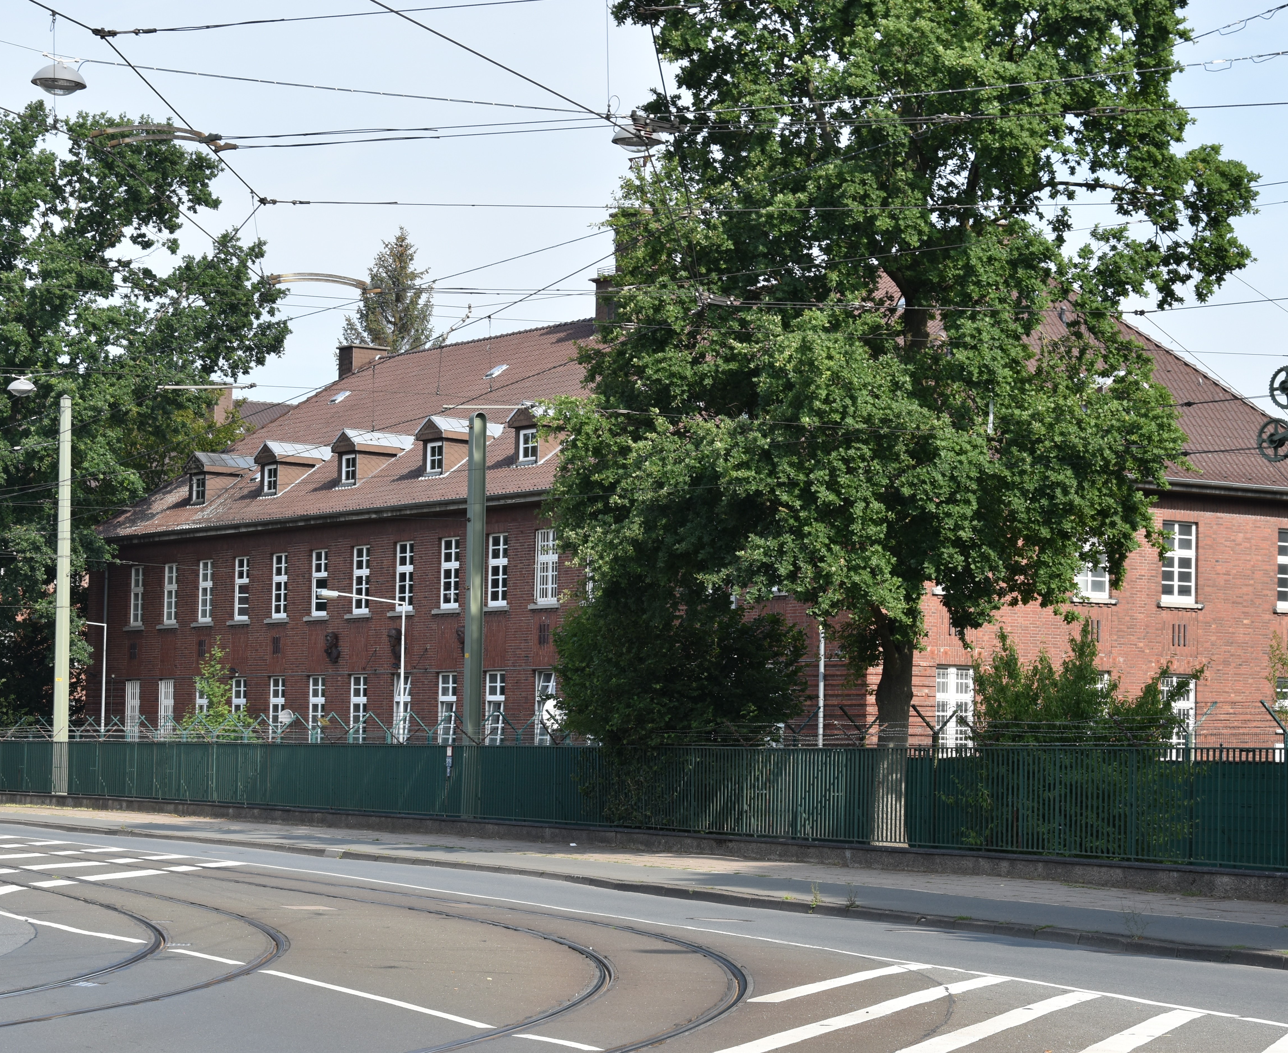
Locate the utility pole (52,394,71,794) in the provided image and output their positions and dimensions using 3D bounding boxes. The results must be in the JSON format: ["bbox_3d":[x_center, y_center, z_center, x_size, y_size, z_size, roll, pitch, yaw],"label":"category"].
[{"bbox_3d":[-14.493,1.700,73.360,0.390,10.020,0.390,3,-5,-34],"label":"utility pole"}]

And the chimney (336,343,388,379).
[{"bbox_3d":[-10.033,-5.390,104.980,1.500,2.000,1.100,4,-5,-34],"label":"chimney"}]

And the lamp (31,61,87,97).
[{"bbox_3d":[-5.667,-4.335,28.500,0.530,0.330,0.530,2,-4,-11],"label":"lamp"}]

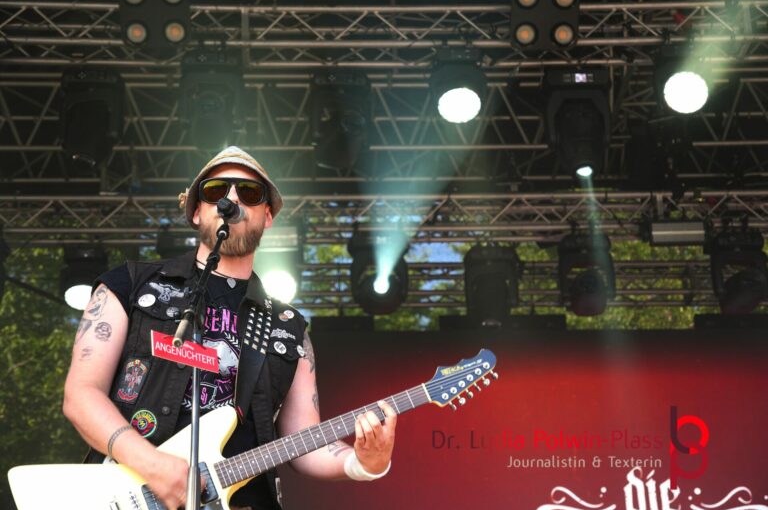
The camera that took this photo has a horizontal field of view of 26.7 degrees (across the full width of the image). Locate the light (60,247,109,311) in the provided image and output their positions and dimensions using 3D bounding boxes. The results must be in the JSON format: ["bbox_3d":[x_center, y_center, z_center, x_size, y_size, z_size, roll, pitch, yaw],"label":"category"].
[{"bbox_3d":[-2.133,0.185,11.564,0.350,0.430,0.320,0,-22,0],"label":"light"}]

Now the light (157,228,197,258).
[{"bbox_3d":[-1.382,0.137,11.347,0.400,0.500,0.360,0,-22,0],"label":"light"}]

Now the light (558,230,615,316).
[{"bbox_3d":[1.422,0.120,11.332,0.400,0.500,0.380,0,-22,0],"label":"light"}]

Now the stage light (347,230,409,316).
[{"bbox_3d":[-0.031,0.120,11.332,0.400,0.500,0.380,0,-22,0],"label":"stage light"}]

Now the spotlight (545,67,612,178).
[{"bbox_3d":[1.175,-0.790,9.821,0.400,0.610,0.320,0,-22,0],"label":"spotlight"}]

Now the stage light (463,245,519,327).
[{"bbox_3d":[0.770,0.248,11.560,0.400,0.570,0.320,0,-22,0],"label":"stage light"}]

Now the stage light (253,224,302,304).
[{"bbox_3d":[-0.744,0.182,11.544,0.350,0.440,0.320,0,-22,0],"label":"stage light"}]

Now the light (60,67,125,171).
[{"bbox_3d":[-1.768,-0.801,9.835,0.400,0.580,0.320,0,-22,0],"label":"light"}]

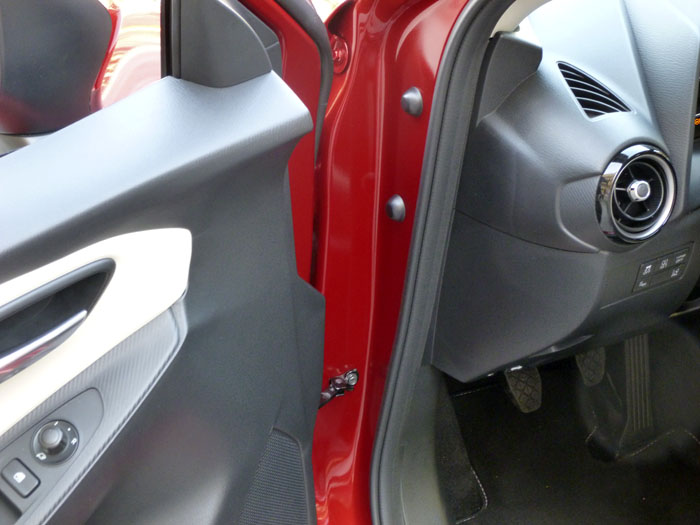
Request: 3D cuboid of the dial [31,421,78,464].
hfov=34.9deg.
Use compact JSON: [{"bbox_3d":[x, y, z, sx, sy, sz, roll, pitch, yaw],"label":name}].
[{"bbox_3d":[-0.220,0.132,0.826,0.036,0.013,0.036,-3,55,4],"label":"dial"}]

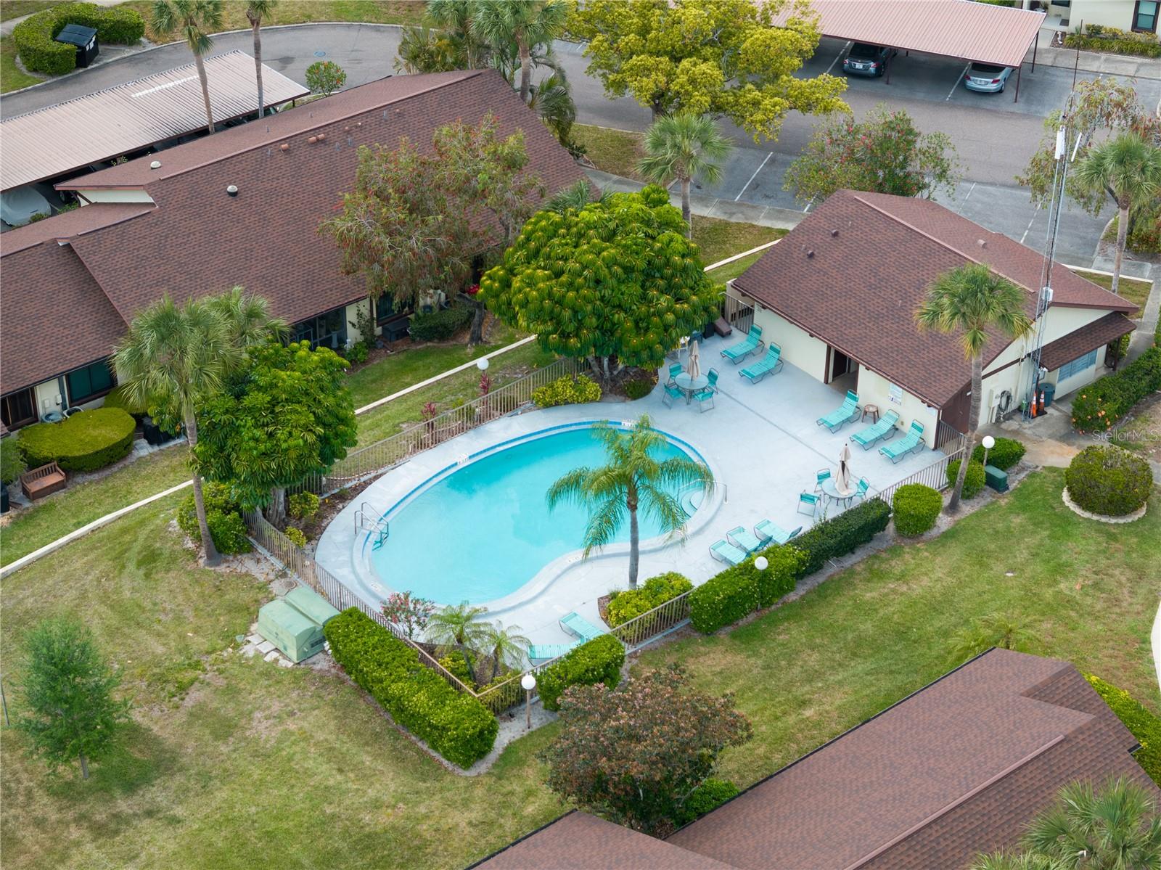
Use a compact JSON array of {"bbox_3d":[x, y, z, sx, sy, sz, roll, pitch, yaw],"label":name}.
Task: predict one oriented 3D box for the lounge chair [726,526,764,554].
[{"bbox_3d":[5.554,3.413,75.958,0.650,0.930,1.800,-24,41,-32],"label":"lounge chair"}]

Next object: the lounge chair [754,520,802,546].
[{"bbox_3d":[6.426,3.125,75.947,0.640,0.880,1.680,-27,42,-34],"label":"lounge chair"}]

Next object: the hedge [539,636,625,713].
[{"bbox_3d":[-0.023,7.468,74.363,2.900,1.330,1.100,-24,41,-31],"label":"hedge"}]

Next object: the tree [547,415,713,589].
[{"bbox_3d":[1.520,2.241,72.322,4.950,6.400,4.700,0,34,0],"label":"tree"}]

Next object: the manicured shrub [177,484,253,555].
[{"bbox_3d":[-11.802,2.589,76.053,2.350,1.650,2.100,0,34,0],"label":"manicured shrub"}]

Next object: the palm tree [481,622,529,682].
[{"bbox_3d":[-2.240,6.601,69.703,1.550,2.100,1.550,0,34,0],"label":"palm tree"}]

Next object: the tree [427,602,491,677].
[{"bbox_3d":[-3.586,6.314,69.459,1.860,2.850,1.860,0,34,0],"label":"tree"}]

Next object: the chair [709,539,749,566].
[{"bbox_3d":[4.920,3.758,75.036,0.640,0.850,1.660,-28,43,-34],"label":"chair"}]

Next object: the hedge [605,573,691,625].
[{"bbox_3d":[2.344,5.560,77.544,2.850,0.950,1.500,-24,41,-31],"label":"hedge"}]

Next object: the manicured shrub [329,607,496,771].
[{"bbox_3d":[-5.367,7.911,73.719,1.400,1.270,7.250,-25,42,-33],"label":"manicured shrub"}]

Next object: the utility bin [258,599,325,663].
[{"bbox_3d":[-8.873,5.836,71.888,1.060,1.130,2.050,-24,41,-32],"label":"utility bin"}]

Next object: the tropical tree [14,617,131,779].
[{"bbox_3d":[-14.109,7.521,65.411,3.150,5.450,3.100,1,34,0],"label":"tropical tree"}]

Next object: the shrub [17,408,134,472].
[{"bbox_3d":[-17.060,0.298,80.178,3.850,0.870,2.500,-24,41,-32],"label":"shrub"}]

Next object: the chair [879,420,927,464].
[{"bbox_3d":[11.029,0.199,80.187,1.640,0.990,0.650,-24,41,-31],"label":"chair"}]

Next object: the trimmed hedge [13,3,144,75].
[{"bbox_3d":[-24.646,-19.207,113.607,5.000,1.350,5.300,12,36,17],"label":"trimmed hedge"}]

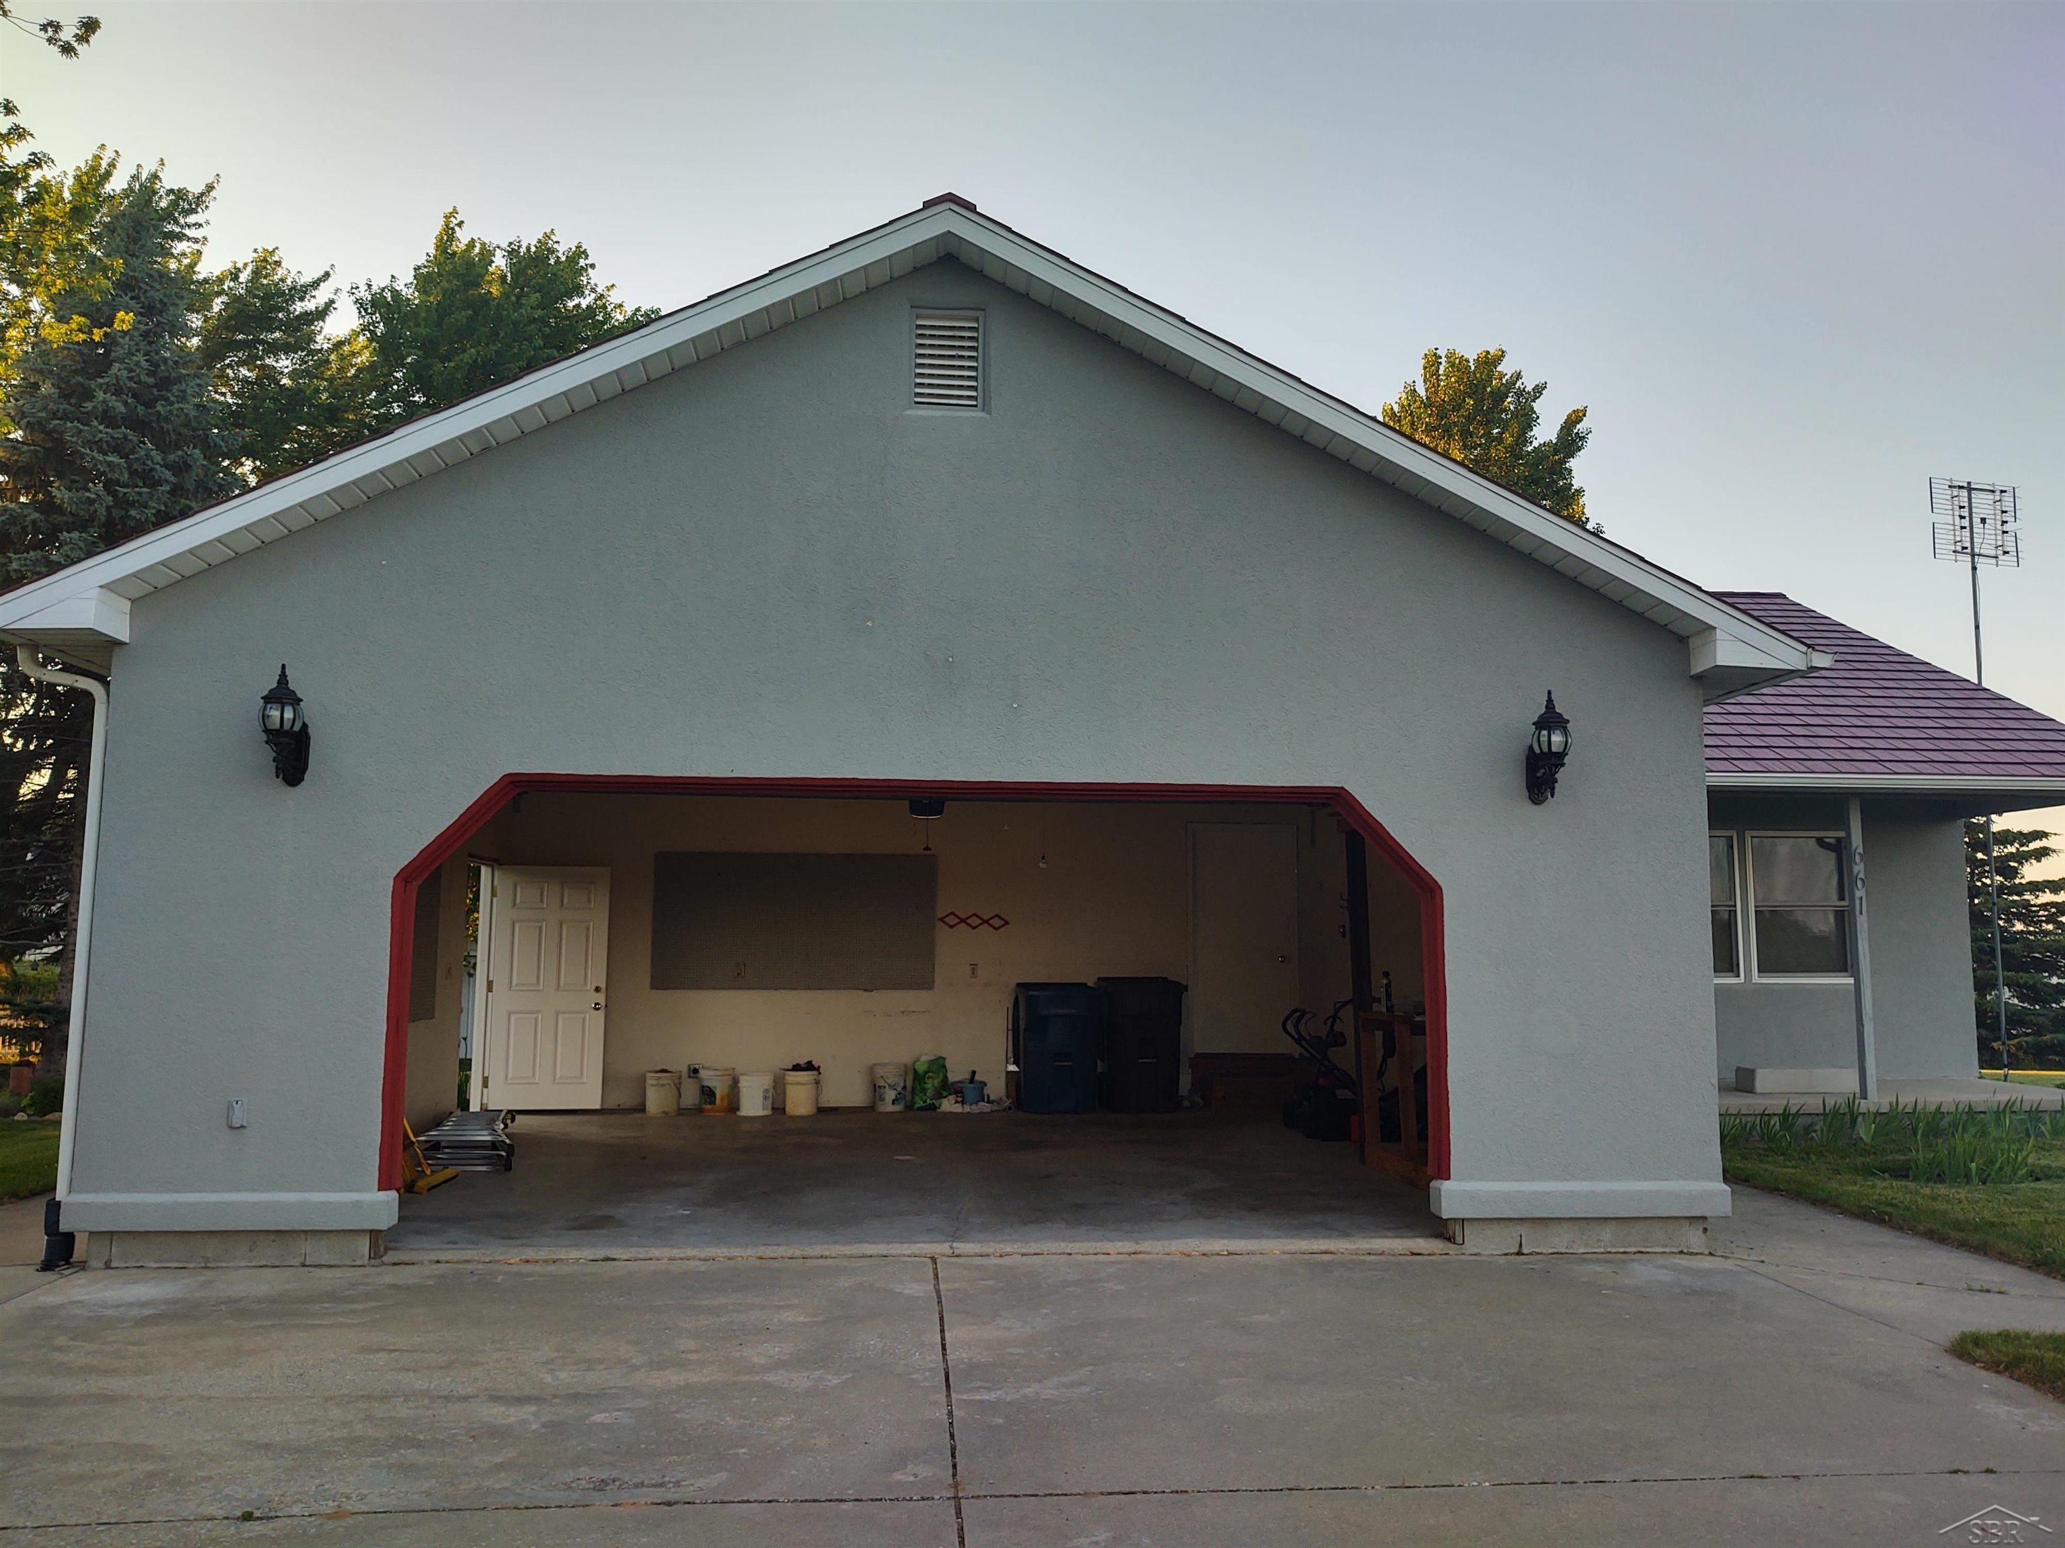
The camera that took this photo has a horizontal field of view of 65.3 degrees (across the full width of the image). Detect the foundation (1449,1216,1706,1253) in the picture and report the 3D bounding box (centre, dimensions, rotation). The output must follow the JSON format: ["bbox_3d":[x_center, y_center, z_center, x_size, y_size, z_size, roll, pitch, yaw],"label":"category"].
[{"bbox_3d":[2.689,2.269,7.991,1.270,0.180,0.250,1,-6,-5],"label":"foundation"}]

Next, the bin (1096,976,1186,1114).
[{"bbox_3d":[0.952,2.364,14.074,0.680,1.140,0.780,1,-6,-5],"label":"bin"}]

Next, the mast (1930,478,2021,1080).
[{"bbox_3d":[9.813,0.123,16.486,1.100,6.420,0.320,2,-7,-17],"label":"mast"}]

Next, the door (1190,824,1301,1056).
[{"bbox_3d":[1.921,1.497,14.585,0.980,2.060,0.070,1,-6,-5],"label":"door"}]

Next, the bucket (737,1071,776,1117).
[{"bbox_3d":[-2.310,2.656,13.482,0.300,0.370,0.300,1,-6,-5],"label":"bucket"}]

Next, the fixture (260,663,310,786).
[{"bbox_3d":[-3.388,-0.221,7.303,0.200,0.545,0.290,1,-6,-5],"label":"fixture"}]

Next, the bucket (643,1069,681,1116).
[{"bbox_3d":[-3.101,2.663,13.477,0.305,0.370,0.305,1,-6,-5],"label":"bucket"}]

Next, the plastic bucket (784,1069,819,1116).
[{"bbox_3d":[-1.953,2.677,13.572,0.305,0.375,0.305,1,-6,-5],"label":"plastic bucket"}]

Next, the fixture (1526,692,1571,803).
[{"bbox_3d":[2.554,-0.140,7.988,0.210,0.560,0.275,1,-6,-5],"label":"fixture"}]

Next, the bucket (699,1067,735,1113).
[{"bbox_3d":[-2.688,2.686,13.691,0.305,0.375,0.305,1,-6,-5],"label":"bucket"}]

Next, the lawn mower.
[{"bbox_3d":[2.398,2.235,12.309,1.100,1.020,0.600,-1,-6,9],"label":"lawn mower"}]

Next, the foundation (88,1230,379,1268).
[{"bbox_3d":[-3.570,2.124,7.276,1.250,0.170,0.200,1,-6,-5],"label":"foundation"}]

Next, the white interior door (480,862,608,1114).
[{"bbox_3d":[-4.085,1.811,13.619,0.920,2.030,0.050,1,-6,-5],"label":"white interior door"}]

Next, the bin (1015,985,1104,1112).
[{"bbox_3d":[0.228,2.362,13.908,0.680,1.090,0.750,1,-6,-5],"label":"bin"}]

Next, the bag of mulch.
[{"bbox_3d":[-0.892,2.676,13.985,0.330,0.480,0.180,1,-6,-5],"label":"bag of mulch"}]

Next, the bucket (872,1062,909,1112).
[{"bbox_3d":[-1.212,2.685,13.765,0.300,0.395,0.300,1,-6,-5],"label":"bucket"}]

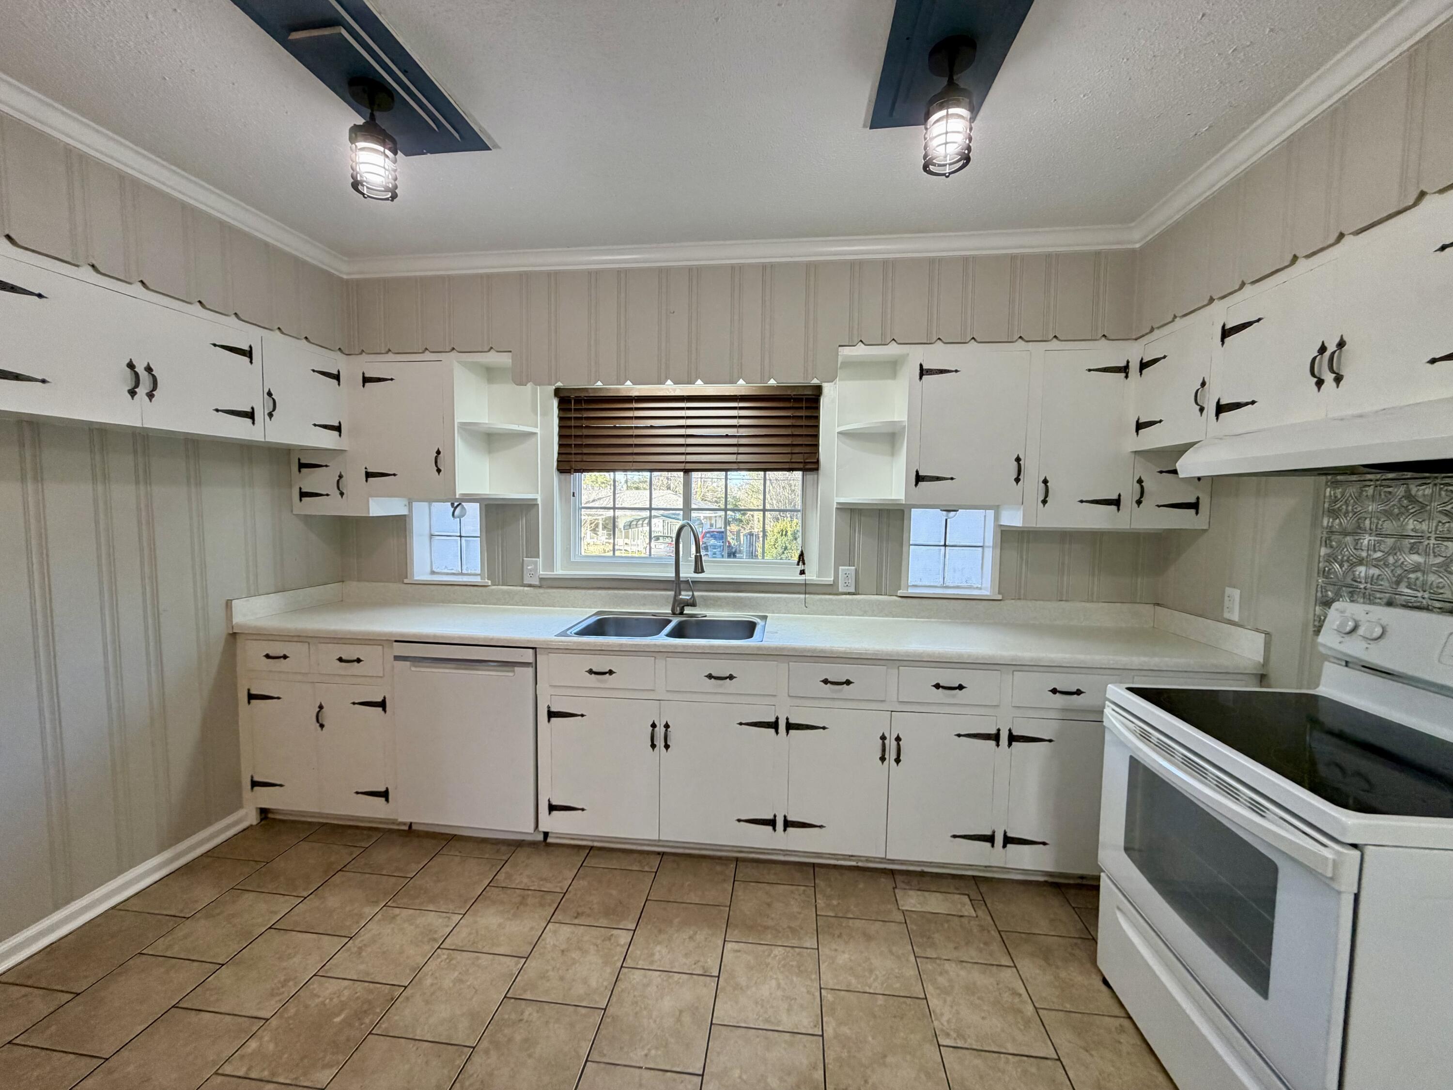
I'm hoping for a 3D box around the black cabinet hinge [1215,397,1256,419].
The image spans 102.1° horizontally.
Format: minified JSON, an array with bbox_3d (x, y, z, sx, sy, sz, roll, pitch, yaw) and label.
[{"bbox_3d":[1.512,-0.409,1.746,0.009,0.076,0.160,1,5,7],"label":"black cabinet hinge"}]

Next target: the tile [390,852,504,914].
[{"bbox_3d":[-1.046,1.281,2.225,0.302,0.010,0.302,1,5,7],"label":"tile"}]

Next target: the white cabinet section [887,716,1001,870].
[{"bbox_3d":[0.825,0.887,2.445,0.395,0.562,0.530,1,4,6],"label":"white cabinet section"}]

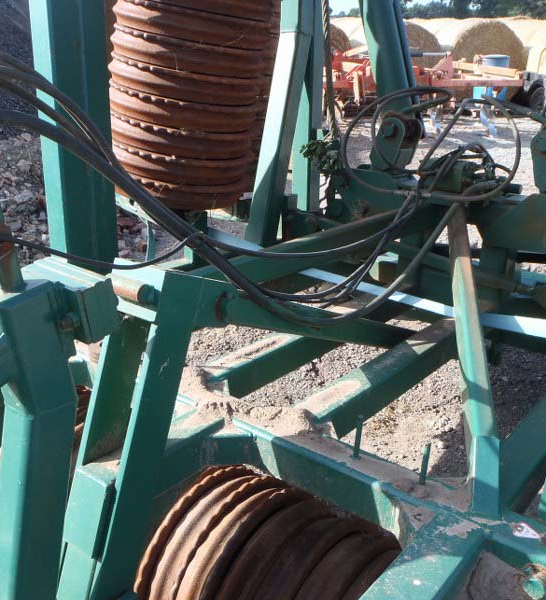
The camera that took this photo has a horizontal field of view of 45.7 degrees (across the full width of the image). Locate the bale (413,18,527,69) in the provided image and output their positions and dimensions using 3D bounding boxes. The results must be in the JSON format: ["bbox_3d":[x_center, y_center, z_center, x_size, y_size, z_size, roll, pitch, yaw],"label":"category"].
[{"bbox_3d":[3.832,-4.471,12.155,1.380,1.380,1.220,-1,24,-4],"label":"bale"}]

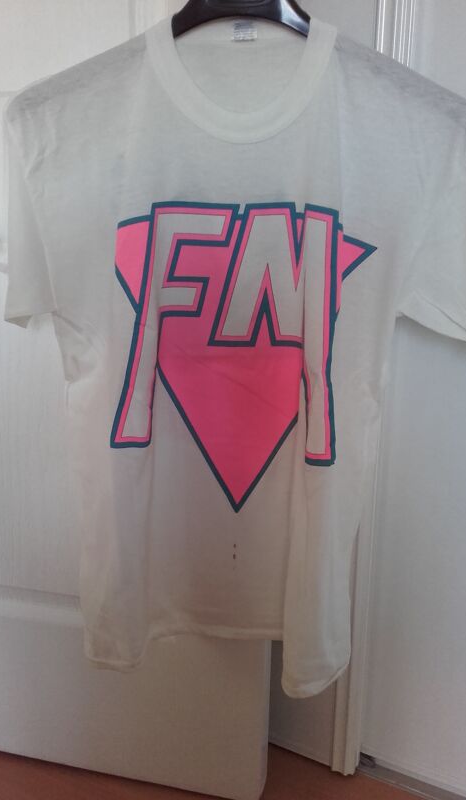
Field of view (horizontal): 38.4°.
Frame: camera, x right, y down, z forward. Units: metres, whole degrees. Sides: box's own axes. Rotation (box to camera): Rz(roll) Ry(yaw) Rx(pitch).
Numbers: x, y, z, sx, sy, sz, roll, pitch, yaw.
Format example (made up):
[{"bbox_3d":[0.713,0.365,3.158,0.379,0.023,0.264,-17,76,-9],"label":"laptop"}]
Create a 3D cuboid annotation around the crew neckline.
[{"bbox_3d":[0.009,-0.335,0.699,0.200,0.130,0.060,2,10,4],"label":"crew neckline"}]

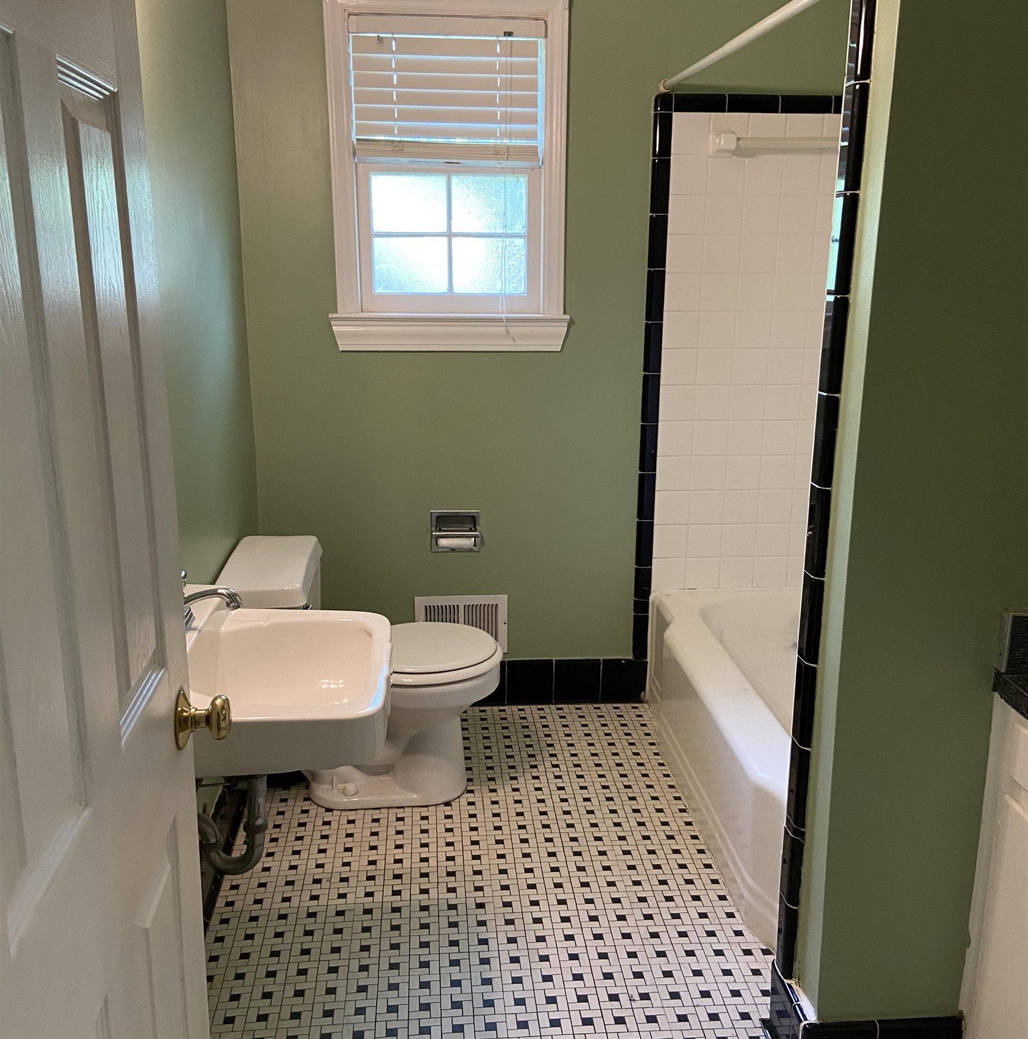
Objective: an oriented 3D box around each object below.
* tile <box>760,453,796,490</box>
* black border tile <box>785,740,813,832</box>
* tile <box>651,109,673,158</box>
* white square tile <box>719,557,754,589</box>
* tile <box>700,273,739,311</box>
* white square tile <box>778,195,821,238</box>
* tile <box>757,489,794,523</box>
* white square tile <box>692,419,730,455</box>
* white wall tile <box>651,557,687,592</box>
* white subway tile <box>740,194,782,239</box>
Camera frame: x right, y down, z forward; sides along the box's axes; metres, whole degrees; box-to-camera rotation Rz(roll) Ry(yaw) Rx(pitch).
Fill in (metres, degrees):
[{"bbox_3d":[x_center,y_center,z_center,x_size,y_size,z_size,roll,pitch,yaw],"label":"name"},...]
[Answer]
[{"bbox_3d":[0.820,-0.146,3.206,0.108,0.108,0.010,0,15,-4],"label":"tile"},{"bbox_3d":[0.504,0.467,1.818,0.016,0.152,0.050,-1,15,-4],"label":"black border tile"},{"bbox_3d":[0.421,-1.090,2.924,0.055,0.120,0.012,-1,15,-4],"label":"tile"},{"bbox_3d":[0.725,0.175,3.339,0.110,0.106,0.010,-1,15,-5],"label":"white square tile"},{"bbox_3d":[0.605,-0.670,3.035,0.108,0.108,0.009,-1,15,-5],"label":"tile"},{"bbox_3d":[0.829,-0.885,3.002,0.108,0.108,0.010,0,15,-4],"label":"white square tile"},{"bbox_3d":[0.822,-0.042,3.249,0.108,0.108,0.009,-1,15,-4],"label":"tile"},{"bbox_3d":[0.599,-0.247,3.134,0.107,0.107,0.009,-1,15,-5],"label":"white square tile"},{"bbox_3d":[0.489,0.173,3.270,0.108,0.108,0.010,0,15,-4],"label":"white wall tile"},{"bbox_3d":[0.713,-0.876,2.971,0.107,0.107,0.009,-1,15,-5],"label":"white subway tile"}]

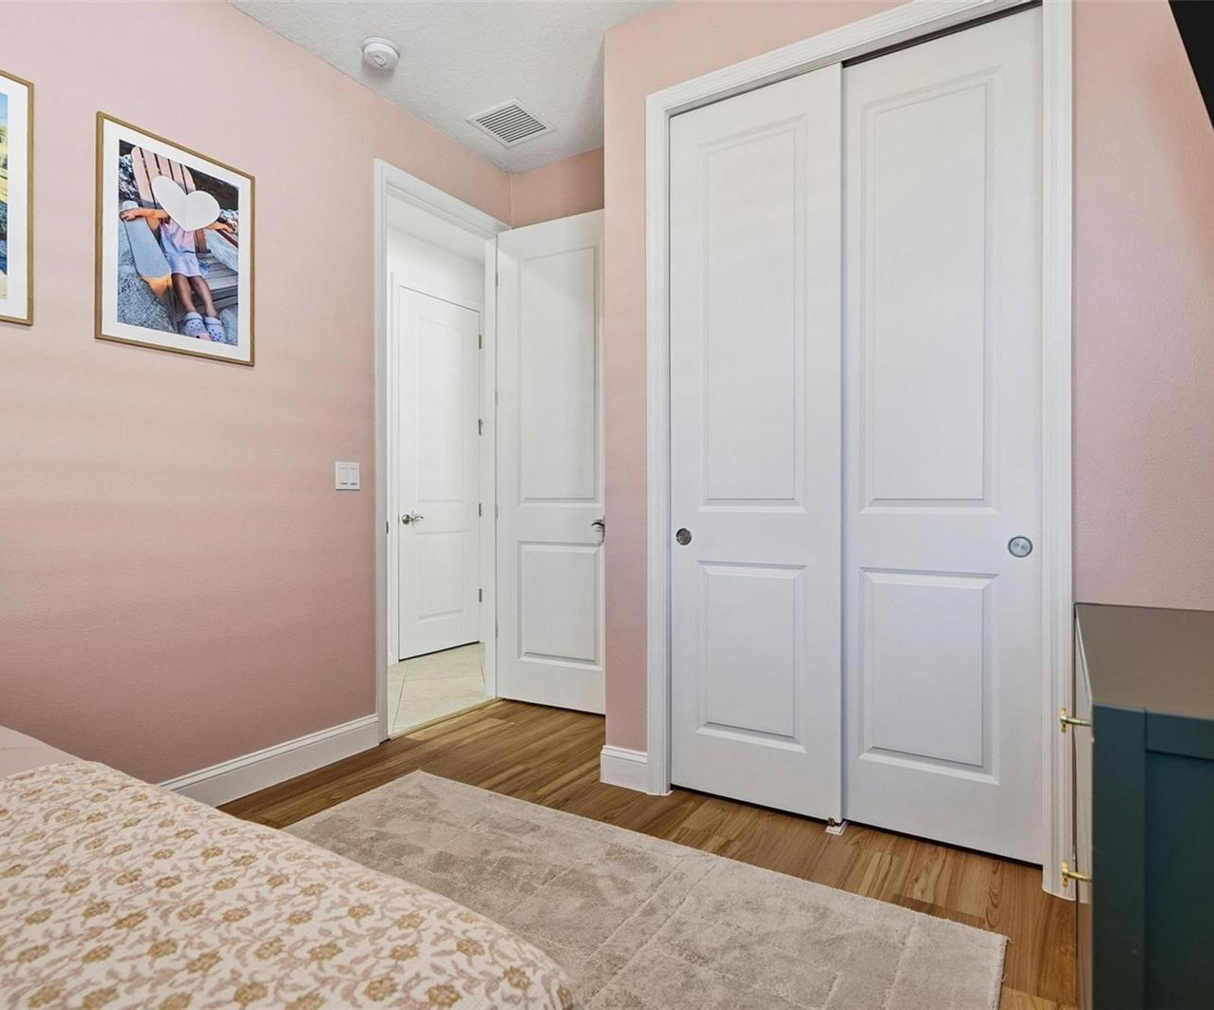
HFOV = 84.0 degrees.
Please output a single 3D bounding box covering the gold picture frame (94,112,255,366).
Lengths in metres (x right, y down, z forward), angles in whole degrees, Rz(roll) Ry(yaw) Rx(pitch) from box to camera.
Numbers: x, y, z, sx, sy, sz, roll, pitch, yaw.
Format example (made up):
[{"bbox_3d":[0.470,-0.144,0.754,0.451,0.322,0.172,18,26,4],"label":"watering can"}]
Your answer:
[{"bbox_3d":[-1.405,-0.837,2.228,0.025,0.682,0.490,0,0,32],"label":"gold picture frame"}]

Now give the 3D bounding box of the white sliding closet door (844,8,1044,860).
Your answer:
[{"bbox_3d":[1.004,-0.198,2.087,0.575,2.446,0.037,0,0,31],"label":"white sliding closet door"}]

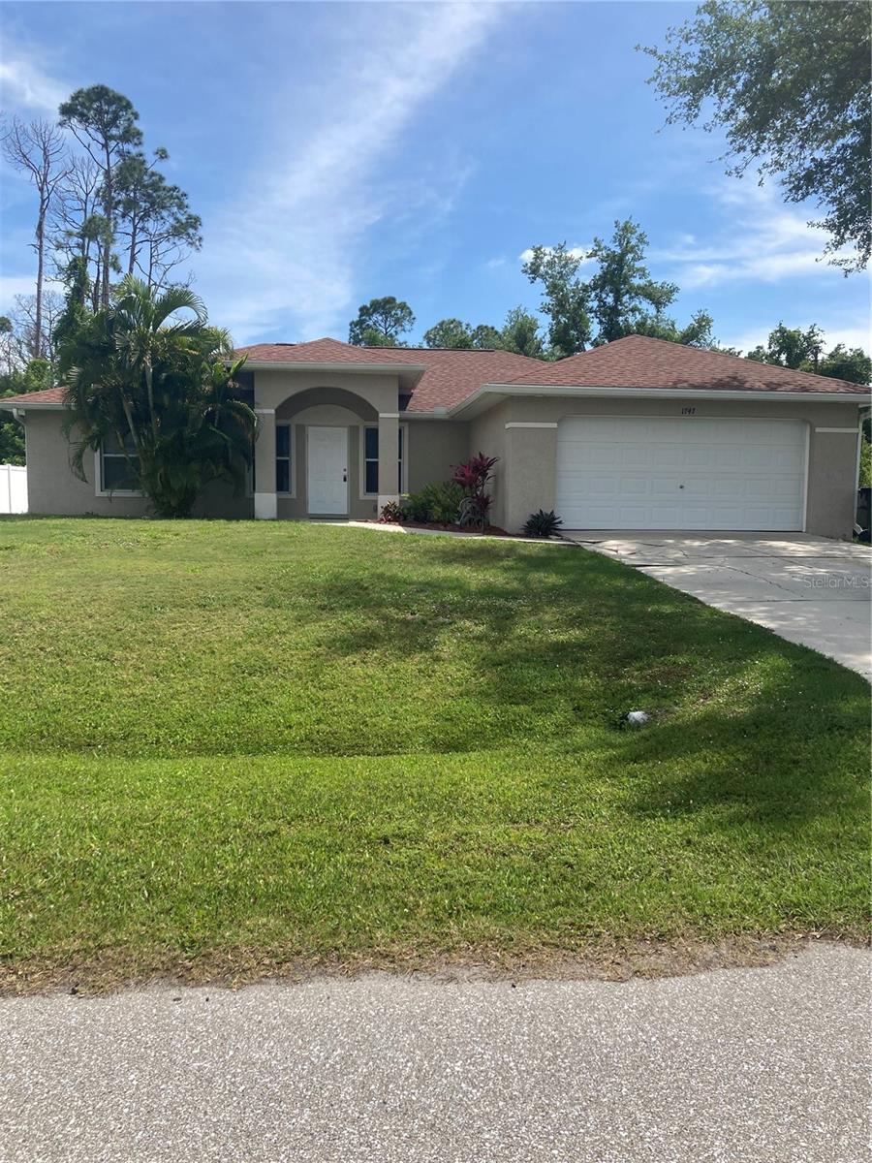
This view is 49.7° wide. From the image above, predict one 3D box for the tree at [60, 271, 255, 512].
[{"bbox_3d":[-5.785,-3.837,19.600,4.000,5.000,3.600,0,5,-7],"label":"tree"}]

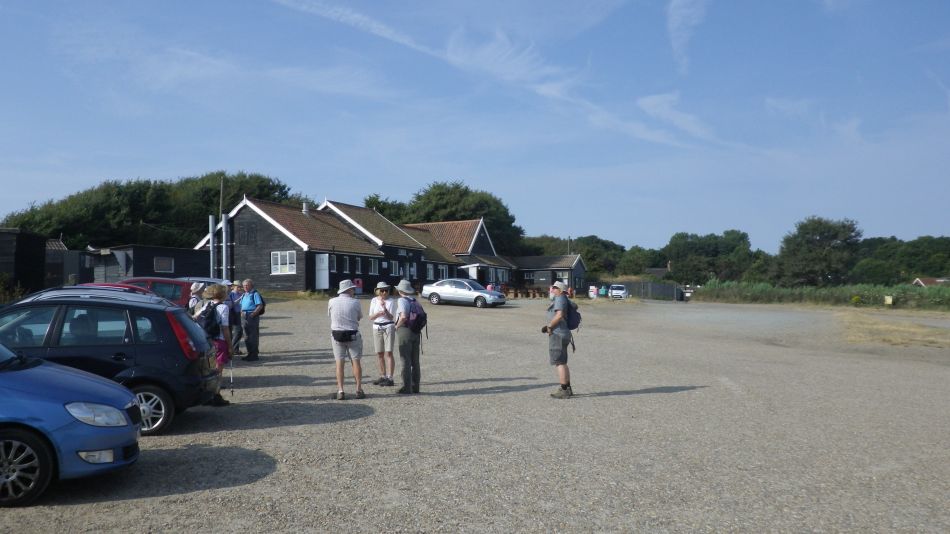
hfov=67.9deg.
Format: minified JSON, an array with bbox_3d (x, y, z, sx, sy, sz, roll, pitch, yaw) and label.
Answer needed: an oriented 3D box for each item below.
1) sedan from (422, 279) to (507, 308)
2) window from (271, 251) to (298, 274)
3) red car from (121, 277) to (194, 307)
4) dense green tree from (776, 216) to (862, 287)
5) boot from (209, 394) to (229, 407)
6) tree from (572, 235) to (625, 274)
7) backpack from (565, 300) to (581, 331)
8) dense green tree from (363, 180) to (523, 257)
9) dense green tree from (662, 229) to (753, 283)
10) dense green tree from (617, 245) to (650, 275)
[{"bbox_3d":[-0.593,1.401,38.000,4.600,1.450,1.770,-1,-1,23],"label":"sedan"},{"bbox_3d":[-10.455,-0.229,38.500,1.840,1.290,0.120,-1,-1,29],"label":"window"},{"bbox_3d":[-8.184,1.019,16.900,4.050,1.520,1.720,0,-1,-10],"label":"red car"},{"bbox_3d":[40.058,-1.570,82.000,10.000,8.700,8.500,0,-1,0],"label":"dense green tree"},{"bbox_3d":[-3.501,1.834,9.700,0.290,0.160,0.110,0,-1,-15],"label":"boot"},{"bbox_3d":[17.163,-1.320,98.000,7.300,6.600,6.000,0,-1,0],"label":"tree"},{"bbox_3d":[1.446,0.716,10.350,0.240,0.440,0.310,0,-1,0],"label":"backpack"},{"bbox_3d":[-2.910,-3.216,72.000,16.300,11.200,12.000,0,-1,0],"label":"dense green tree"},{"bbox_3d":[36.266,-1.326,110.000,14.000,9.300,9.500,0,-1,0],"label":"dense green tree"},{"bbox_3d":[21.352,-0.808,95.000,4.700,4.500,4.200,0,-1,0],"label":"dense green tree"}]

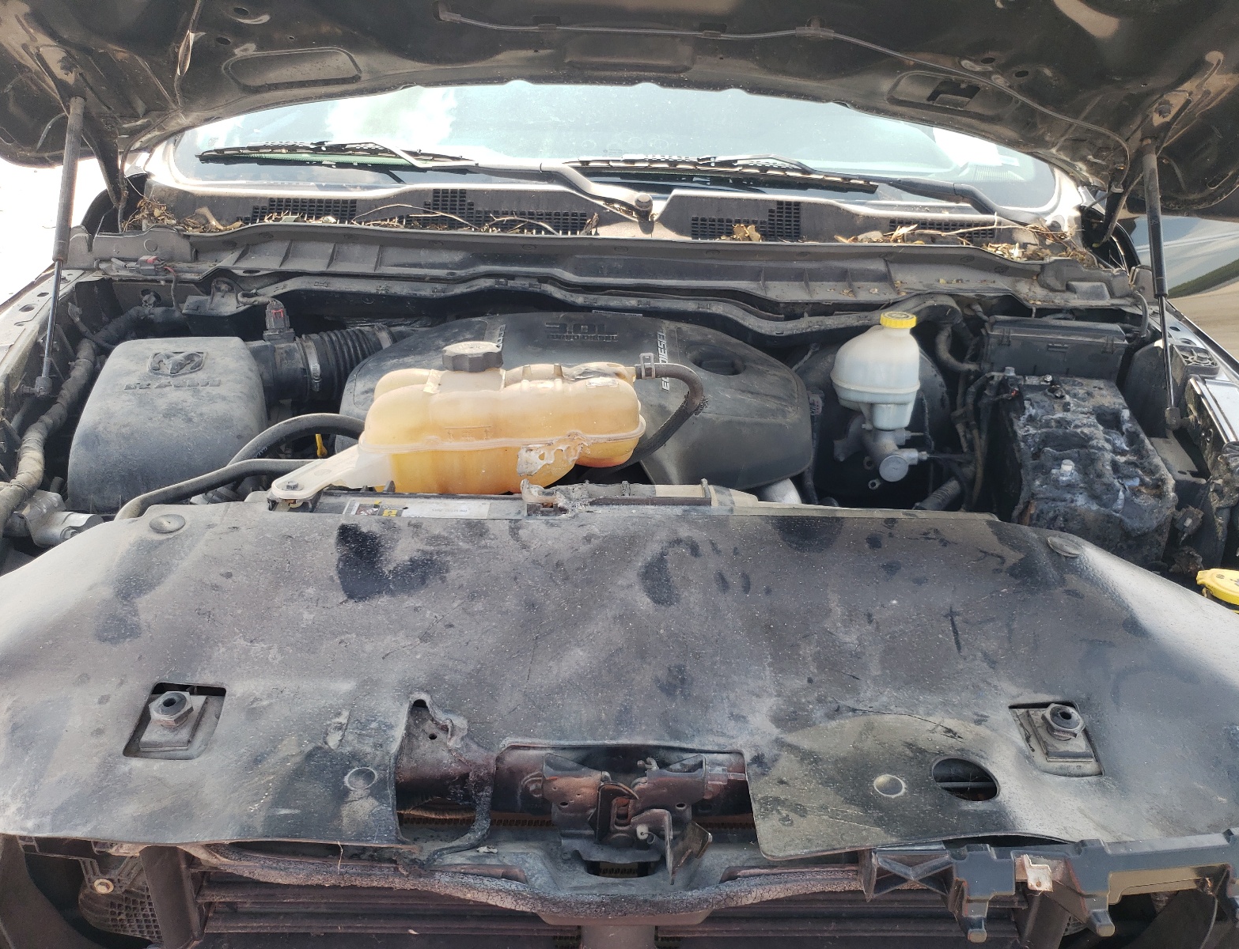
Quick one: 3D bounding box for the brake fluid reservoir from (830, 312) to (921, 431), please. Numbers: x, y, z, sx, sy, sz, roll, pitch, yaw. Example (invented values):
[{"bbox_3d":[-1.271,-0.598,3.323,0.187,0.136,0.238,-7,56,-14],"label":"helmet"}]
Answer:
[{"bbox_3d":[0.372,-0.142,1.413,0.120,0.165,0.130,1,25,0],"label":"brake fluid reservoir"}]

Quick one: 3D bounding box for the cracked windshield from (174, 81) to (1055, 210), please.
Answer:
[{"bbox_3d":[0.016,-0.817,1.942,1.650,0.150,0.860,2,61,0],"label":"cracked windshield"}]

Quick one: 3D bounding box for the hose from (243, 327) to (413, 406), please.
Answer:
[{"bbox_3d":[-0.416,-0.167,1.400,0.240,0.095,0.100,-12,28,-27],"label":"hose"}]

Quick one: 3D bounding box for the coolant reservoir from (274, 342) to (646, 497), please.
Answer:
[{"bbox_3d":[-0.198,-0.069,1.190,0.440,0.175,0.190,-5,26,-14],"label":"coolant reservoir"}]

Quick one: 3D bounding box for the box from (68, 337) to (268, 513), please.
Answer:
[{"bbox_3d":[-0.557,-0.048,1.242,0.225,0.210,0.300,-6,26,-15],"label":"box"}]

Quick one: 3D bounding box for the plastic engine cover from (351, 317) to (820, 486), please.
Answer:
[{"bbox_3d":[-0.042,-0.129,1.397,0.620,0.160,0.420,1,25,0],"label":"plastic engine cover"}]

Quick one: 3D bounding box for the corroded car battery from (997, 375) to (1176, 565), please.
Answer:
[{"bbox_3d":[0.625,0.023,1.311,0.175,0.190,0.330,7,25,11],"label":"corroded car battery"}]

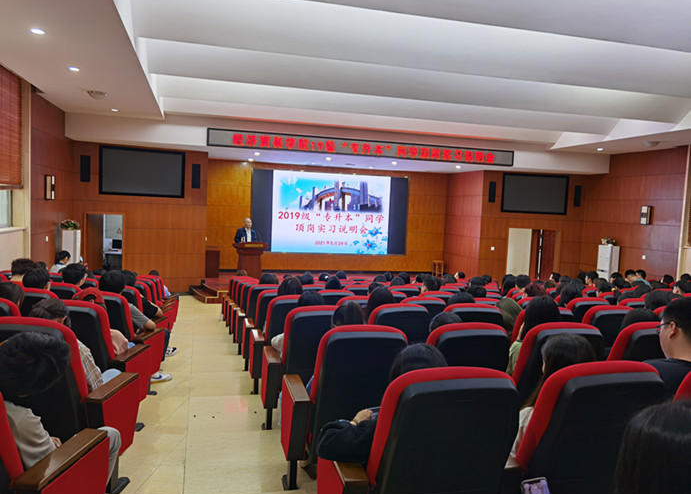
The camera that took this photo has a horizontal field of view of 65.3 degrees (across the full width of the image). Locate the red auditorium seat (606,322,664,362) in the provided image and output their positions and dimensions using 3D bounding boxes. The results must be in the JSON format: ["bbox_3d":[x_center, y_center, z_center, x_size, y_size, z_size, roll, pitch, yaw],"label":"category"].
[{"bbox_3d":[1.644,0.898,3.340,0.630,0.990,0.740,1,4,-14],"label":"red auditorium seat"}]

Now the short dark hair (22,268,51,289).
[{"bbox_3d":[-2.783,0.293,4.857,0.200,0.200,0.200,3,4,5],"label":"short dark hair"}]

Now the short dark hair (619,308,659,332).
[{"bbox_3d":[1.833,0.487,3.374,0.170,0.200,0.190,1,4,-15],"label":"short dark hair"}]

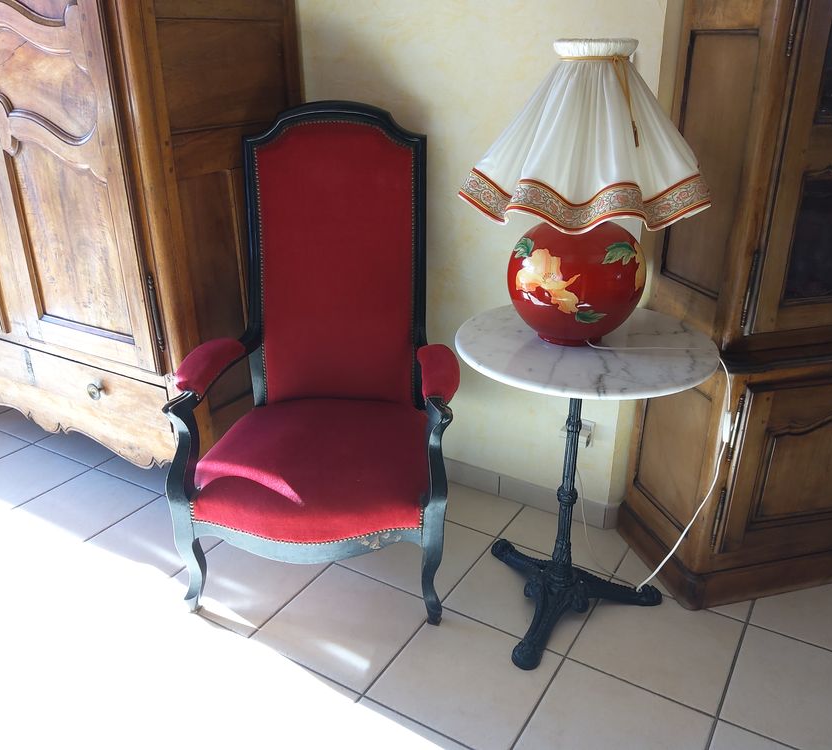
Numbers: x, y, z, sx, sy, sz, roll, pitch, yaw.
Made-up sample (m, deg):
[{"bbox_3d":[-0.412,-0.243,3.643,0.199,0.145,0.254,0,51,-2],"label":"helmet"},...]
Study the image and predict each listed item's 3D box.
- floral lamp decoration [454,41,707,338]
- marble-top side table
[{"bbox_3d":[0.344,-0.362,1.538,0.505,0.600,0.505,0,23,0],"label":"floral lamp decoration"},{"bbox_3d":[0.370,0.247,1.782,0.550,0.712,0.550,0,23,0],"label":"marble-top side table"}]

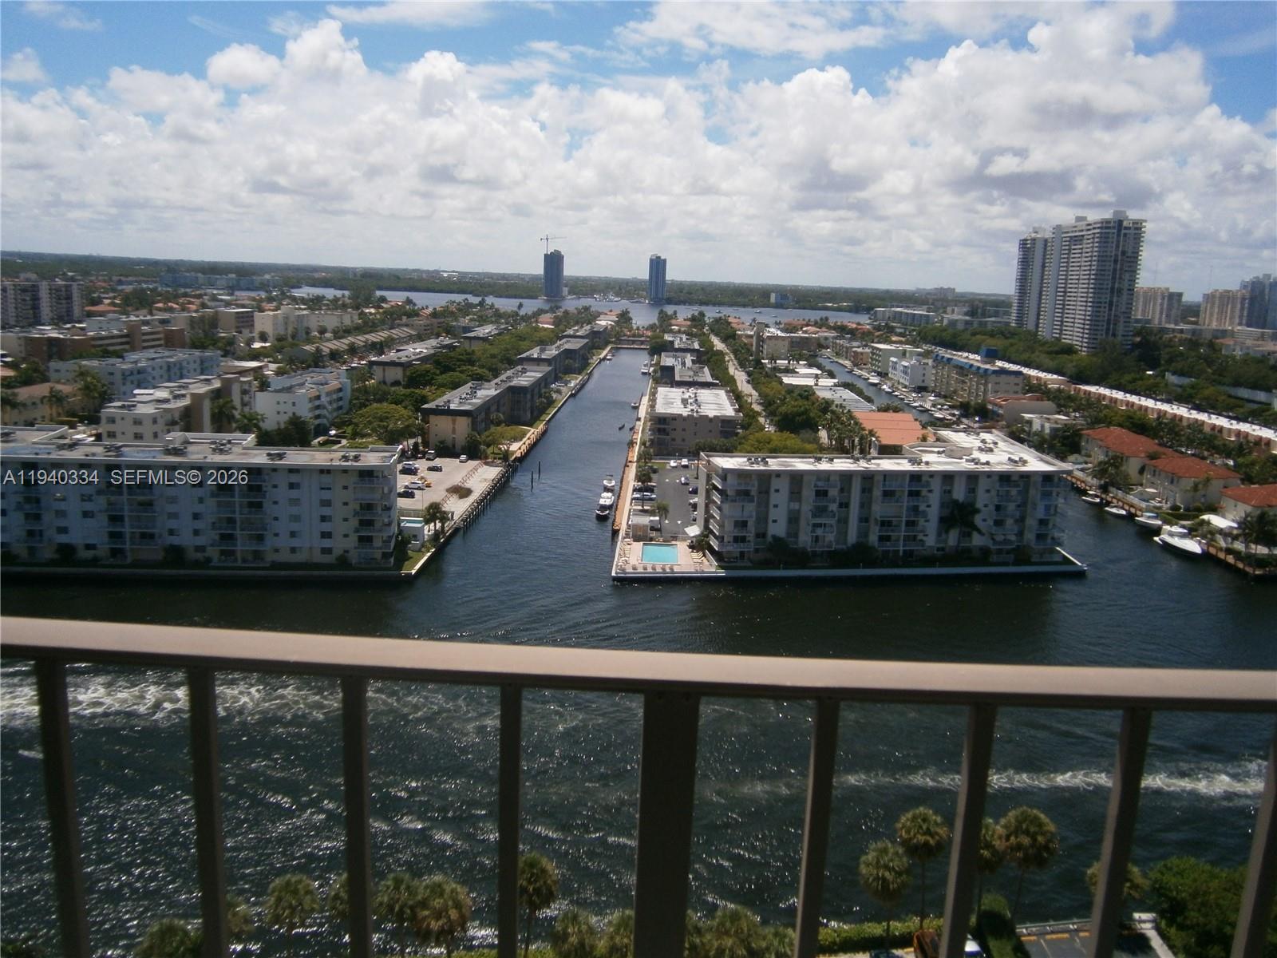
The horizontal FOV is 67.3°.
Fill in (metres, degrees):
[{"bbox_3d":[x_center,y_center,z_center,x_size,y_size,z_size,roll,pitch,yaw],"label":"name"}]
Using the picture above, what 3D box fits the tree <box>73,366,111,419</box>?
[{"bbox_3d":[-150.808,-22.638,264.731,9.200,14.800,9.200,3,12,0],"label":"tree"}]

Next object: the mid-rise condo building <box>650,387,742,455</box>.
[{"bbox_3d":[16.983,-18.704,296.451,26.500,12.600,64.000,3,12,1],"label":"mid-rise condo building"}]

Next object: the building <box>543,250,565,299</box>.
[{"bbox_3d":[-154.052,-374.980,1753.758,37.000,89.000,38.000,3,12,0],"label":"building"}]

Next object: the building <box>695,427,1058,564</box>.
[{"bbox_3d":[46.609,1.409,187.556,75.000,16.600,44.000,0,12,-11],"label":"building"}]

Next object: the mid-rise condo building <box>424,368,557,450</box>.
[{"bbox_3d":[-45.068,-25.902,312.604,20.300,10.400,127.940,3,12,1],"label":"mid-rise condo building"}]

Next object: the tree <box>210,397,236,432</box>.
[{"bbox_3d":[-97.582,-11.790,225.690,5.700,14.300,5.700,3,12,0],"label":"tree"}]

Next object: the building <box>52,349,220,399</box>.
[{"bbox_3d":[-171.513,-34.845,332.497,26.000,14.000,60.000,4,12,6],"label":"building"}]

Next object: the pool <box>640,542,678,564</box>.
[{"bbox_3d":[3.760,13.524,165.224,5.900,1.500,11.600,2,12,-1],"label":"pool"}]

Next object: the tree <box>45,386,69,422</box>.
[{"bbox_3d":[-146.992,-15.382,243.383,5.500,15.000,5.500,2,12,0],"label":"tree"}]

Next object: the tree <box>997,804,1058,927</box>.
[{"bbox_3d":[28.168,28.823,70.940,4.200,9.700,4.200,3,12,0],"label":"tree"}]

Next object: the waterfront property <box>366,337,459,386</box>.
[{"bbox_3d":[-98.738,-53.783,436.324,20.300,10.200,125.000,3,12,1],"label":"waterfront property"}]

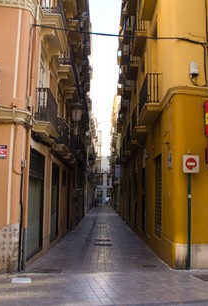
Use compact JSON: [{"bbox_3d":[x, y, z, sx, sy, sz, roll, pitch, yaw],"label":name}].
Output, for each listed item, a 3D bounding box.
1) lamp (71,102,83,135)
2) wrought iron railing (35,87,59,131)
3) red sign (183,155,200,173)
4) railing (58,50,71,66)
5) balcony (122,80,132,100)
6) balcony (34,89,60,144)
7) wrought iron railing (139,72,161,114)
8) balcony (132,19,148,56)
[{"bbox_3d":[-1.169,-1.540,15.382,0.520,1.350,0.500,1,-8,0],"label":"lamp"},{"bbox_3d":[-1.742,-1.203,10.821,0.390,1.000,2.140,1,-8,0],"label":"wrought iron railing"},{"bbox_3d":[2.268,0.292,8.916,0.420,0.460,0.040,1,-8,0],"label":"red sign"},{"bbox_3d":[-1.607,-4.055,15.645,0.480,0.980,2.100,1,-8,0],"label":"railing"},{"bbox_3d":[1.740,-4.648,24.701,0.490,1.170,2.200,1,-8,0],"label":"balcony"},{"bbox_3d":[-1.734,-1.046,10.819,0.430,1.290,2.400,1,-8,0],"label":"balcony"},{"bbox_3d":[1.569,-1.803,11.666,0.500,0.970,2.200,1,-8,0],"label":"wrought iron railing"},{"bbox_3d":[1.681,-5.545,16.344,0.500,1.170,2.200,1,-8,0],"label":"balcony"}]

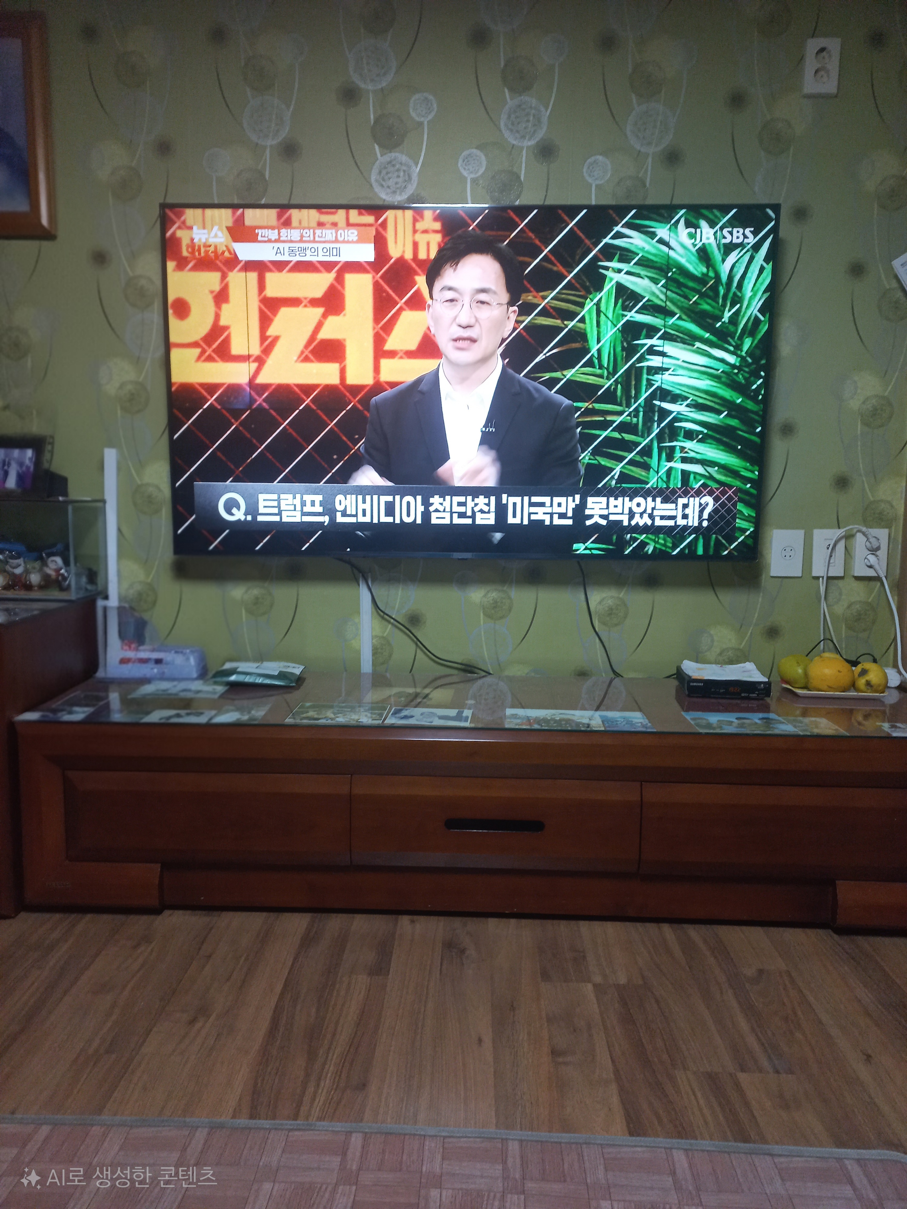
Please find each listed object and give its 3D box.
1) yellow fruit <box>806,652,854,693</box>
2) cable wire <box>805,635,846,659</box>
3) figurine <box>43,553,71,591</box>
[{"bbox_3d":[0.941,0.170,2.180,0.112,0.093,0.100,1,9,1],"label":"yellow fruit"},{"bbox_3d":[0.941,0.111,2.211,0.100,0.060,0.030,1,9,1],"label":"cable wire"},{"bbox_3d":[-0.981,-0.081,2.158,0.060,0.090,0.050,0,7,-7],"label":"figurine"}]

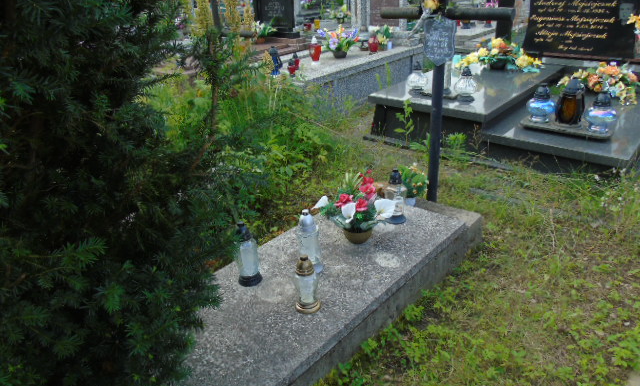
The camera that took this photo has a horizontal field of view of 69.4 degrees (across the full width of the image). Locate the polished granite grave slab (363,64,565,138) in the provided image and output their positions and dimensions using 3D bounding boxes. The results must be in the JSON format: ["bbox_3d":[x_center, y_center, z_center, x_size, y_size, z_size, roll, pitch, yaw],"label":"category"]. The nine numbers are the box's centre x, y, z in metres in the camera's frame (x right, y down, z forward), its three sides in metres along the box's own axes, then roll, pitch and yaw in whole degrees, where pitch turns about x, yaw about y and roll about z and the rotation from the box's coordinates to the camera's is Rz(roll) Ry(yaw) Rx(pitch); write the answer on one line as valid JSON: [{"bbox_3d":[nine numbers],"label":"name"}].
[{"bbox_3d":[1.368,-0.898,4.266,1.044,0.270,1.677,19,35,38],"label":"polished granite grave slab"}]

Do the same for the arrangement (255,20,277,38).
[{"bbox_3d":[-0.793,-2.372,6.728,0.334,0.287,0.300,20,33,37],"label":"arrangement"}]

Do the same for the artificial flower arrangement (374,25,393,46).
[{"bbox_3d":[0.789,-1.929,5.699,0.208,0.282,0.187,20,33,37],"label":"artificial flower arrangement"}]

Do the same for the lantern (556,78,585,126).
[{"bbox_3d":[1.840,-0.666,3.384,0.171,0.335,0.171,20,33,37],"label":"lantern"}]

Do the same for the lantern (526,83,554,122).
[{"bbox_3d":[1.679,-0.681,3.495,0.191,0.276,0.191,20,33,37],"label":"lantern"}]

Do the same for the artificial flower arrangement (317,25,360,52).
[{"bbox_3d":[0.195,-1.540,4.691,0.420,0.301,0.330,16,31,33],"label":"artificial flower arrangement"}]

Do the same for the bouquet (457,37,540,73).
[{"bbox_3d":[1.927,-1.481,4.913,0.660,0.290,0.400,19,34,36],"label":"bouquet"}]

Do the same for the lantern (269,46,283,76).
[{"bbox_3d":[-0.466,-1.347,4.712,0.135,0.275,0.135,-5,27,-4],"label":"lantern"}]

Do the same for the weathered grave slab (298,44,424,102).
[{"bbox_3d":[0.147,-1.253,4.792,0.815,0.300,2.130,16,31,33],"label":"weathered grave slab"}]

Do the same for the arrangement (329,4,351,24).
[{"bbox_3d":[0.305,-2.767,7.108,0.341,0.273,0.280,16,31,33],"label":"arrangement"}]

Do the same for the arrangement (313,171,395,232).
[{"bbox_3d":[0.169,0.080,2.285,0.370,0.250,0.290,0,27,5],"label":"arrangement"}]

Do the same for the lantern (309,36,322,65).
[{"bbox_3d":[-0.051,-1.595,5.155,0.140,0.285,0.140,-3,27,0],"label":"lantern"}]

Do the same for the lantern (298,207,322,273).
[{"bbox_3d":[-0.039,0.202,1.999,0.108,0.284,0.108,-3,25,-1],"label":"lantern"}]

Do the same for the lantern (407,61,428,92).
[{"bbox_3d":[0.860,-1.030,4.048,0.172,0.238,0.172,19,33,38],"label":"lantern"}]

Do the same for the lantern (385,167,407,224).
[{"bbox_3d":[0.400,0.011,2.409,0.110,0.292,0.110,-2,26,1],"label":"lantern"}]

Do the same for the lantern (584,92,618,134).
[{"bbox_3d":[1.986,-0.564,3.249,0.196,0.262,0.196,20,33,37],"label":"lantern"}]

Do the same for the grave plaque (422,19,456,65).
[{"bbox_3d":[0.586,-0.738,2.257,0.164,0.229,0.020,20,33,37],"label":"grave plaque"}]

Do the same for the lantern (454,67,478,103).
[{"bbox_3d":[1.235,-0.902,3.856,0.185,0.265,0.185,6,28,16],"label":"lantern"}]

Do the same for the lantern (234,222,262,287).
[{"bbox_3d":[-0.328,0.264,2.008,0.110,0.305,0.110,-8,27,-10],"label":"lantern"}]

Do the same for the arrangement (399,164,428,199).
[{"bbox_3d":[0.511,-0.056,2.526,0.155,0.226,0.145,19,33,38],"label":"arrangement"}]

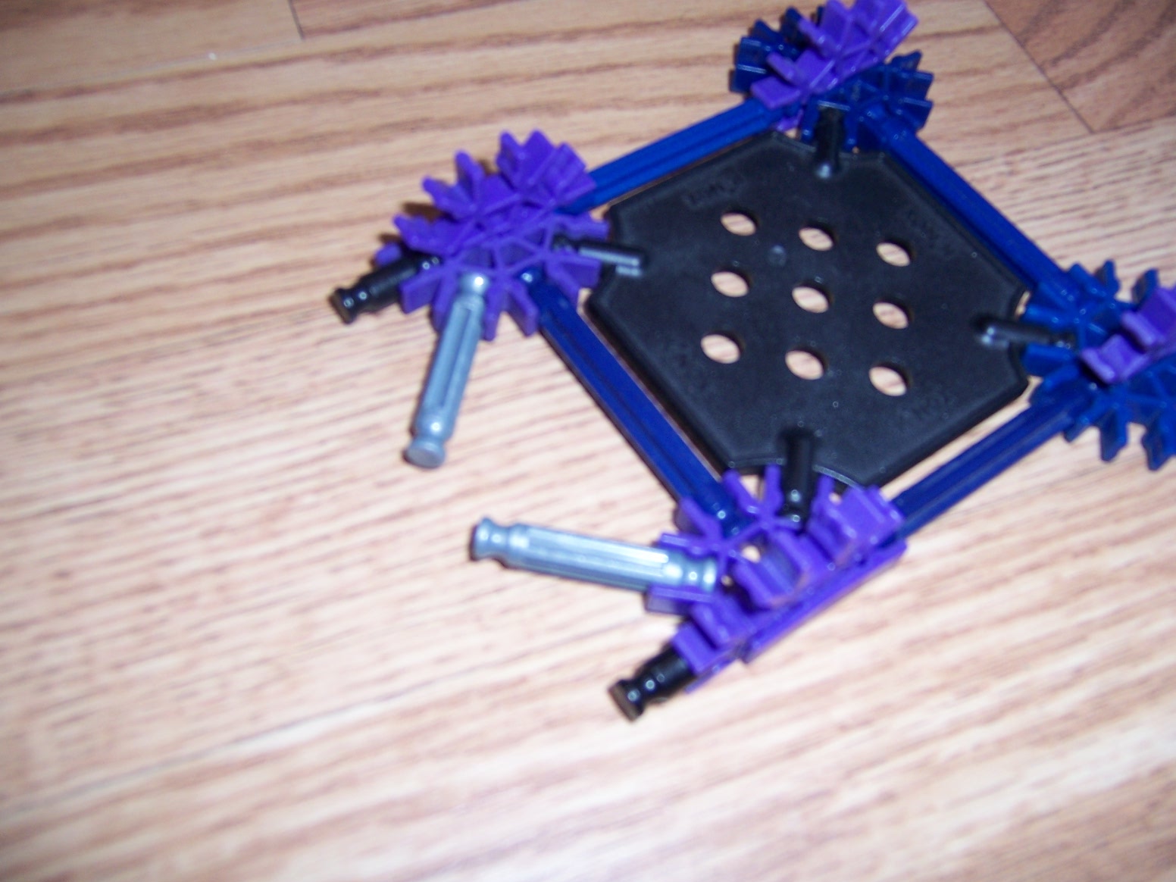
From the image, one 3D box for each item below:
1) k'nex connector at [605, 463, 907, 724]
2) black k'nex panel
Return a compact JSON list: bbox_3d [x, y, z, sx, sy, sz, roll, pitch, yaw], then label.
[{"bbox_3d":[0.021,0.014,0.150,0.048,0.022,0.022,-29,66,-21],"label":"k'nex connector"},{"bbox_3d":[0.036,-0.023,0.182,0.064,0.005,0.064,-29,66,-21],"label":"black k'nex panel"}]

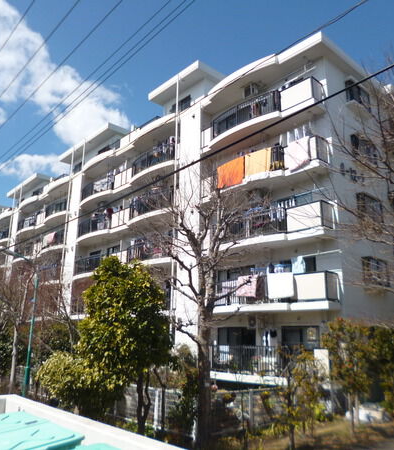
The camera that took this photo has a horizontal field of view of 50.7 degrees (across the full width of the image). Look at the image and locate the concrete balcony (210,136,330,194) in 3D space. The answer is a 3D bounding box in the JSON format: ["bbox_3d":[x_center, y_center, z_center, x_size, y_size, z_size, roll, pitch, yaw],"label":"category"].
[{"bbox_3d":[2.809,-2.281,18.452,1.675,1.310,6.008,15,-21,-41],"label":"concrete balcony"}]

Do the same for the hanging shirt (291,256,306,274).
[{"bbox_3d":[4.024,1.637,16.408,0.571,0.749,0.148,-10,-19,33],"label":"hanging shirt"}]

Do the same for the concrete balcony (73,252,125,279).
[{"bbox_3d":[-6.031,2.736,26.774,1.675,1.310,5.811,15,-21,-41],"label":"concrete balcony"}]

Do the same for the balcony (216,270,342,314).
[{"bbox_3d":[2.742,2.938,16.998,1.675,1.310,6.008,15,-21,-41],"label":"balcony"}]

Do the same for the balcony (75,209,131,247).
[{"bbox_3d":[-5.997,0.127,27.501,1.675,1.310,5.811,15,-21,-41],"label":"balcony"}]

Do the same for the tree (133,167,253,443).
[{"bbox_3d":[-0.030,1.642,8.989,2.650,5.950,2.650,1,-16,0],"label":"tree"}]

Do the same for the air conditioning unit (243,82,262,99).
[{"bbox_3d":[2.682,-6.401,19.845,0.295,0.571,0.788,15,-21,-41],"label":"air conditioning unit"}]

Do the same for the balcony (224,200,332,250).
[{"bbox_3d":[2.775,0.329,17.725,1.675,1.310,6.008,15,-21,-41],"label":"balcony"}]

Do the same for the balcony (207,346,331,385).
[{"bbox_3d":[2.651,5.562,16.331,1.675,1.310,5.841,15,-21,-41],"label":"balcony"}]

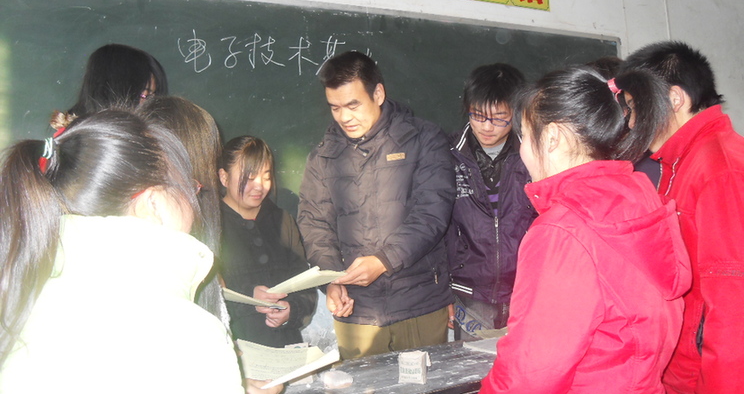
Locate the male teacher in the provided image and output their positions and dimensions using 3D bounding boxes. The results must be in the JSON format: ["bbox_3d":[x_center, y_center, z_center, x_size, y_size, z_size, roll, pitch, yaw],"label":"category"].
[{"bbox_3d":[0.055,0.381,1.908,0.540,1.660,0.430,-6,-4,24],"label":"male teacher"}]

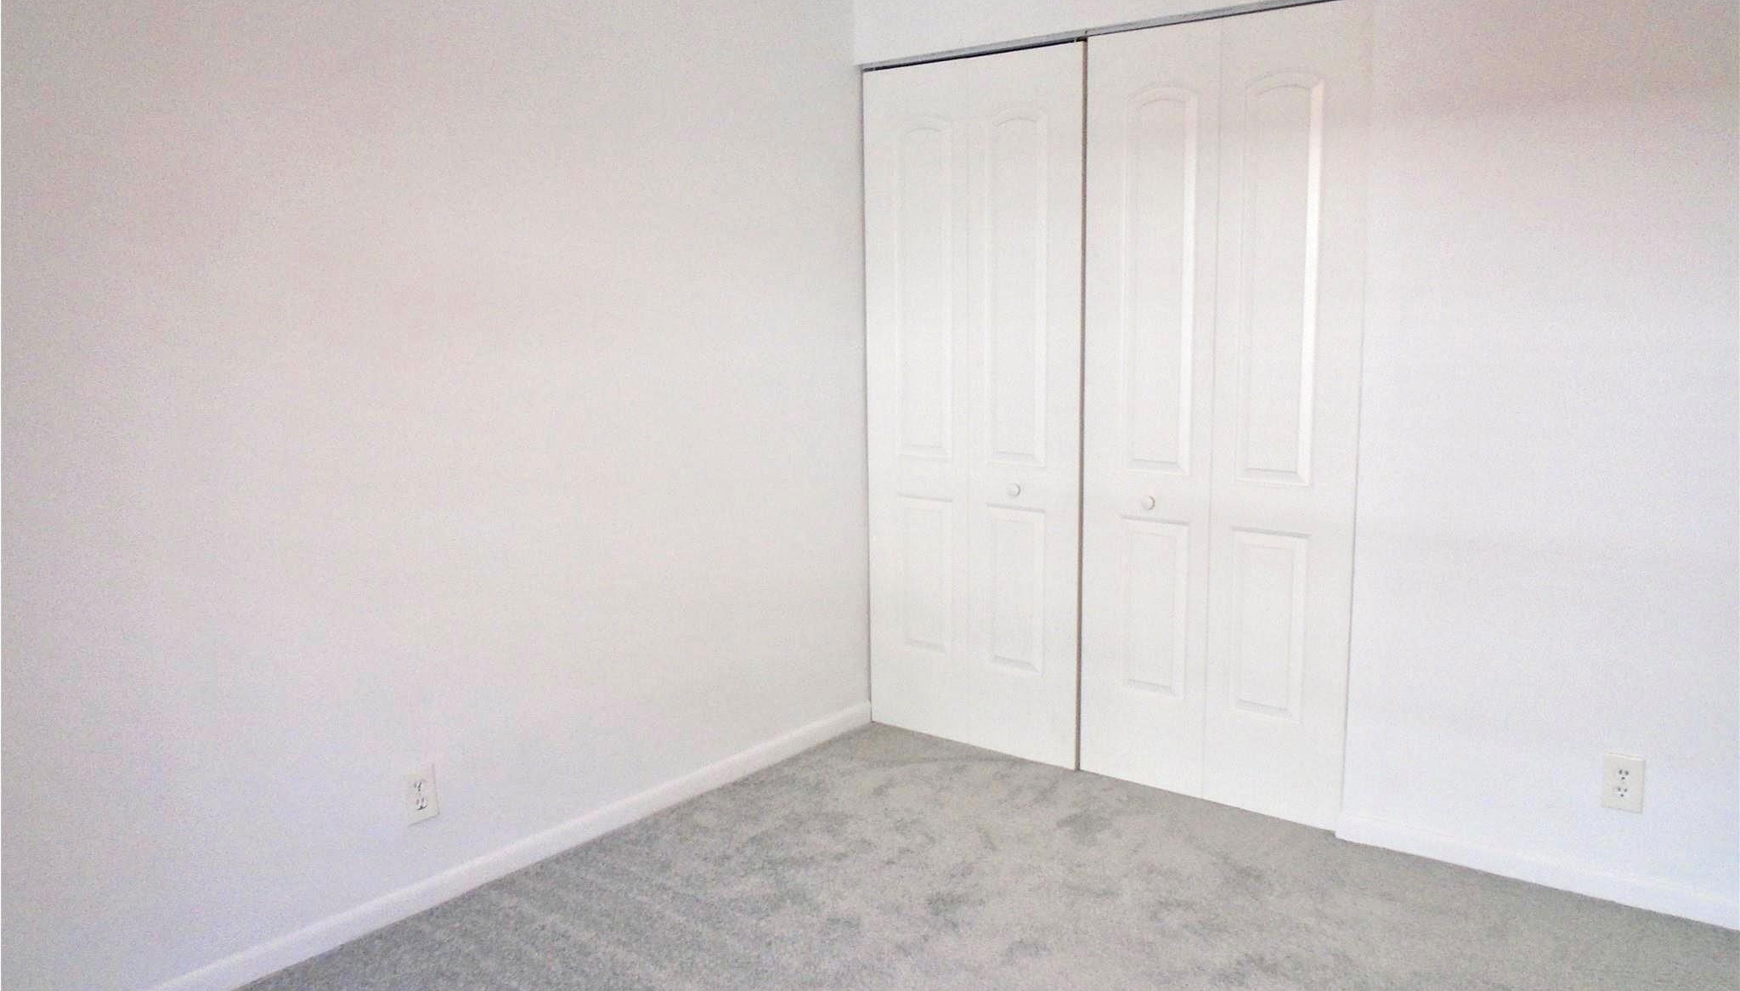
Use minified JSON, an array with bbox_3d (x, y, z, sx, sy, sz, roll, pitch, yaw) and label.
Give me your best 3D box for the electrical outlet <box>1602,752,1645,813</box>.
[{"bbox_3d":[1.631,0.622,2.829,0.073,0.118,0.009,6,10,37],"label":"electrical outlet"}]

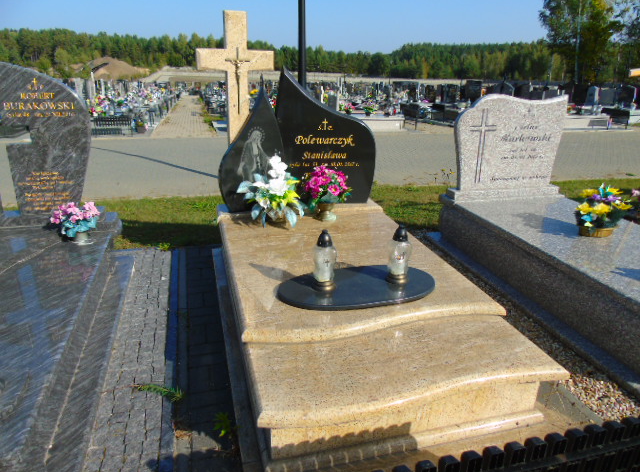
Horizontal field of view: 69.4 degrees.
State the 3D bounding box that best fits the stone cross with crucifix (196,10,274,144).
[{"bbox_3d":[-0.568,-0.859,3.262,0.517,1.322,0.100,-5,21,-14],"label":"stone cross with crucifix"}]

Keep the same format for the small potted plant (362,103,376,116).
[{"bbox_3d":[1.328,-3.394,12.400,0.370,0.380,0.350,0,19,0],"label":"small potted plant"}]

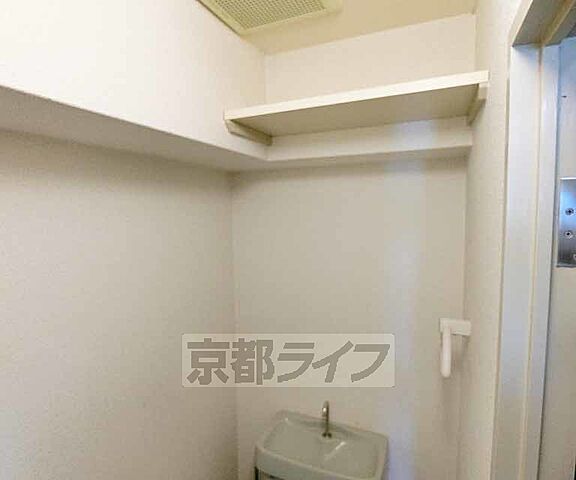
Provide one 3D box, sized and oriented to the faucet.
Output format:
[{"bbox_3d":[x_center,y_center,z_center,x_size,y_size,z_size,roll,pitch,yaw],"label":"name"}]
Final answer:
[{"bbox_3d":[0.133,0.626,1.143,0.034,0.143,0.064,2,6,24],"label":"faucet"}]

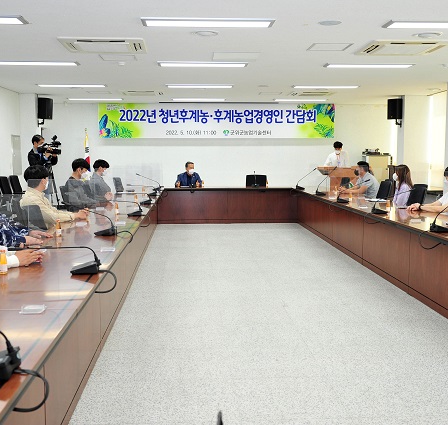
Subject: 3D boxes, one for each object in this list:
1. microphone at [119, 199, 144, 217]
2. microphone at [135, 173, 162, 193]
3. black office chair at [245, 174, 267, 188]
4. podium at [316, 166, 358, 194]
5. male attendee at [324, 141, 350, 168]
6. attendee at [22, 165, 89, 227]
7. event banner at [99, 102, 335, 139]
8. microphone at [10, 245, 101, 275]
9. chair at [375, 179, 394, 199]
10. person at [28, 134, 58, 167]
[{"bbox_3d":[-1.097,-0.059,7.056,0.340,0.200,0.120,0,6,0],"label":"microphone"},{"bbox_3d":[-1.414,-0.576,11.535,0.530,0.350,0.130,0,5,-3],"label":"microphone"},{"bbox_3d":[0.726,-0.340,13.495,0.570,0.980,0.600,0,6,-3],"label":"black office chair"},{"bbox_3d":[2.681,-0.460,13.798,1.120,1.160,0.600,0,6,-3],"label":"podium"},{"bbox_3d":[2.658,-0.777,14.064,0.550,1.720,0.380,1,5,5],"label":"male attendee"},{"bbox_3d":[-1.843,0.180,6.301,0.820,1.340,0.560,-2,6,-18],"label":"attendee"},{"bbox_3d":[-0.165,-2.180,14.374,5.680,0.835,0.020,0,5,-3],"label":"event banner"},{"bbox_3d":[-1.042,0.278,3.700,0.570,0.190,0.130,0,6,-3],"label":"microphone"},{"bbox_3d":[2.403,-0.034,9.995,0.630,1.000,0.600,0,5,-3],"label":"chair"},{"bbox_3d":[-3.152,-0.454,10.541,0.600,1.780,0.550,2,6,18],"label":"person"}]

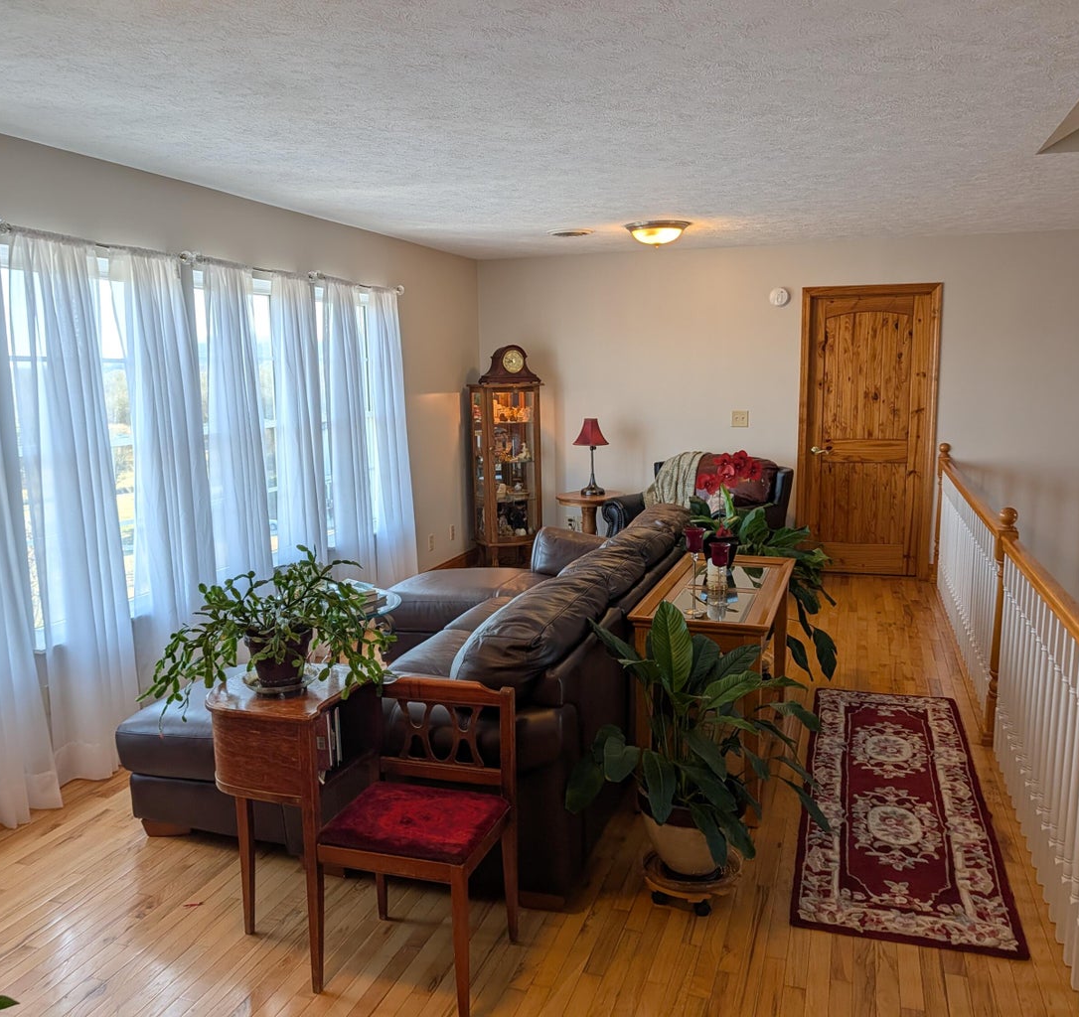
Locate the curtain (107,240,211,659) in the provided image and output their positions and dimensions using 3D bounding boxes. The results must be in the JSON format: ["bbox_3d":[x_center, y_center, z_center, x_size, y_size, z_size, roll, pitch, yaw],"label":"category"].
[{"bbox_3d":[-1.582,-0.042,4.053,0.140,2.070,0.560,2,9,18],"label":"curtain"}]

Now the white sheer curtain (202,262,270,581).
[{"bbox_3d":[-1.423,-0.117,4.521,0.140,2.070,0.470,2,9,18],"label":"white sheer curtain"}]

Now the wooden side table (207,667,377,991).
[{"bbox_3d":[-0.685,0.858,2.644,0.425,0.745,0.435,2,10,18],"label":"wooden side table"}]

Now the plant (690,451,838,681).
[{"bbox_3d":[1.094,0.372,4.728,0.760,1.000,0.760,2,9,18],"label":"plant"}]

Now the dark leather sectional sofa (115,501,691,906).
[{"bbox_3d":[-0.220,0.508,4.306,1.630,0.900,2.880,2,10,18],"label":"dark leather sectional sofa"}]

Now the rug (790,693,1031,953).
[{"bbox_3d":[1.353,1.055,3.594,0.620,0.012,2.070,2,10,18],"label":"rug"}]

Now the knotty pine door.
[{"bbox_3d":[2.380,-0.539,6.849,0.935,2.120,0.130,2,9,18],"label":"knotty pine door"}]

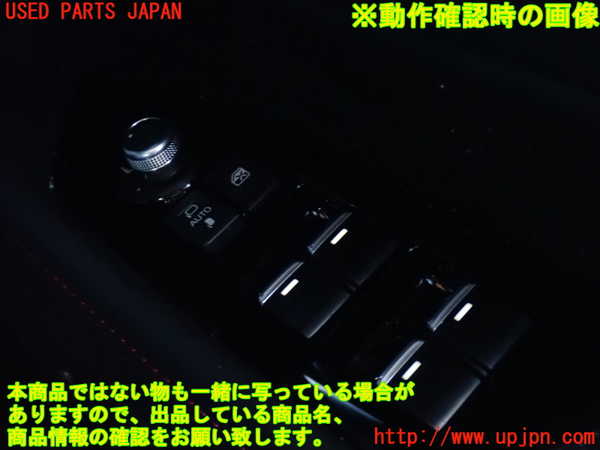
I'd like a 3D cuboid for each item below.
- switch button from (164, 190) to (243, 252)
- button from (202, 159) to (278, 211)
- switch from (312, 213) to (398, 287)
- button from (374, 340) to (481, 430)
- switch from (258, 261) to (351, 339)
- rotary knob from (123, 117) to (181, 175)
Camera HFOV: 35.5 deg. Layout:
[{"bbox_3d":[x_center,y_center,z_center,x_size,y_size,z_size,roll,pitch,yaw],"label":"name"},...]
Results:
[{"bbox_3d":[-0.036,-0.001,0.346,0.020,0.006,0.024,-44,51,-19],"label":"switch button"},{"bbox_3d":[-0.022,-0.014,0.353,0.019,0.006,0.024,-44,51,-19],"label":"button"},{"bbox_3d":[0.019,0.009,0.319,0.021,0.008,0.024,-44,51,-19],"label":"switch"},{"bbox_3d":[0.042,0.052,0.298,0.022,0.009,0.024,-44,50,-19],"label":"button"},{"bbox_3d":[0.002,0.026,0.311,0.021,0.008,0.024,-44,51,-19],"label":"switch"},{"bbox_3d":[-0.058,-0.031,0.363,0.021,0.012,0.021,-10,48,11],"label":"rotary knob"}]

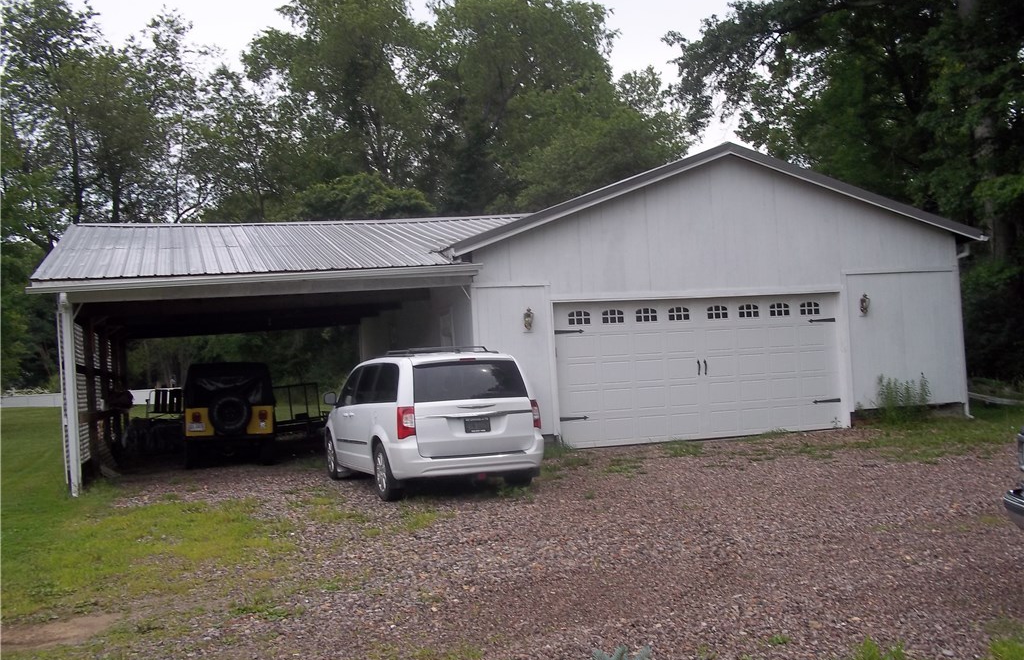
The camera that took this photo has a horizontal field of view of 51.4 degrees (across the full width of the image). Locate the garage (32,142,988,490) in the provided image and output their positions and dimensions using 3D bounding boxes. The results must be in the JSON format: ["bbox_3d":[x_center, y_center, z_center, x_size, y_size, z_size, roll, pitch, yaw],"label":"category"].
[{"bbox_3d":[-0.668,-0.254,22.658,16.079,4.996,12.101,-3,-2,-17],"label":"garage"}]

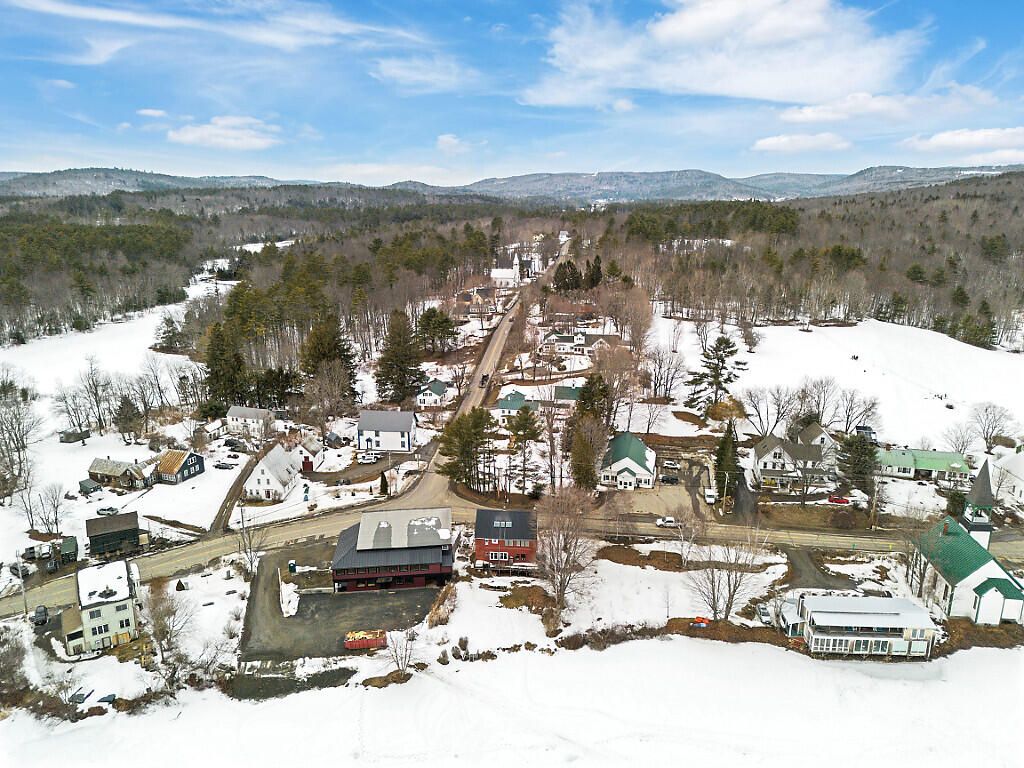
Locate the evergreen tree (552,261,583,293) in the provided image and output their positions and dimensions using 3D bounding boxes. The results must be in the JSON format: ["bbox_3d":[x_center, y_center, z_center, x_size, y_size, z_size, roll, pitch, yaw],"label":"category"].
[{"bbox_3d":[37.170,-72.700,476.080,19.000,20.010,15.000,0,15,0],"label":"evergreen tree"}]

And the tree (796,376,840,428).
[{"bbox_3d":[87.680,6.550,203.580,12.590,17.960,12.590,0,15,0],"label":"tree"}]

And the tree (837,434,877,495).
[{"bbox_3d":[82.760,19.120,170.070,9.100,15.770,8.650,0,14,0],"label":"tree"}]

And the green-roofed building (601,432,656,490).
[{"bbox_3d":[30.570,19.830,184.120,13.440,7.620,21.590,3,15,12],"label":"green-roofed building"}]

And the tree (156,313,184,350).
[{"bbox_3d":[-167.115,-25.241,345.414,11.500,18.210,11.500,-6,15,-25],"label":"tree"}]

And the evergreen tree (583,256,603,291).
[{"bbox_3d":[58.740,-79.920,511.750,12.970,26.460,9.730,0,14,0],"label":"evergreen tree"}]

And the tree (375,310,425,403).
[{"bbox_3d":[-38.961,-9.166,245.888,15.500,32.791,15.000,0,15,0],"label":"tree"}]

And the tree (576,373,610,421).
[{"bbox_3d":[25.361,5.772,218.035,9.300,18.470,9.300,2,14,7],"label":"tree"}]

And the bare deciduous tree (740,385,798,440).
[{"bbox_3d":[75.390,8.570,207.870,16.980,17.390,16.130,0,14,0],"label":"bare deciduous tree"}]

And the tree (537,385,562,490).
[{"bbox_3d":[9.402,13.370,172.545,6.500,27.300,6.500,1,14,3],"label":"tree"}]

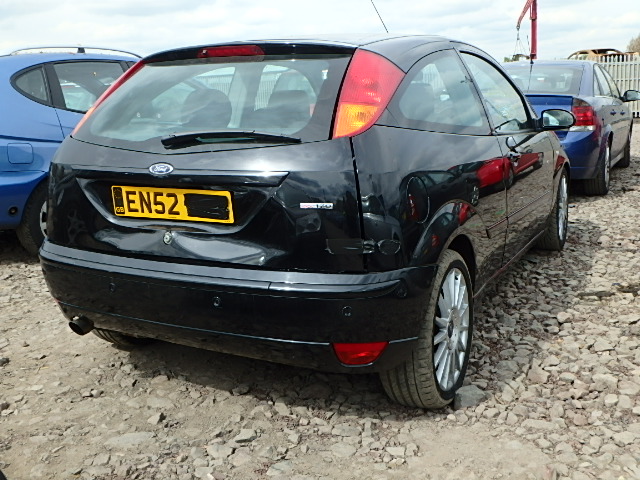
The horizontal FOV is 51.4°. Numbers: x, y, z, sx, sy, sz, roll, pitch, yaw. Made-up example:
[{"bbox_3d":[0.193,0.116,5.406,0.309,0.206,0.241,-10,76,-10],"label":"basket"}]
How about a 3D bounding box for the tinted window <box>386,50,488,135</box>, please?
[{"bbox_3d":[0.423,-0.528,2.435,0.055,0.385,0.970,-19,2,33],"label":"tinted window"}]

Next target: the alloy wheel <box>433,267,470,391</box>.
[{"bbox_3d":[0.434,0.331,2.557,0.190,0.456,0.456,5,15,28],"label":"alloy wheel"}]

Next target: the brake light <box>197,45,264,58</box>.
[{"bbox_3d":[-0.336,-0.712,2.503,0.300,0.050,0.045,5,-10,28],"label":"brake light"}]

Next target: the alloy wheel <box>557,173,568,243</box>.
[{"bbox_3d":[1.670,-0.234,4.791,0.190,0.456,0.456,5,15,28],"label":"alloy wheel"}]

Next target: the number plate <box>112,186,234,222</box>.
[{"bbox_3d":[-0.513,-0.120,2.265,0.520,0.111,0.014,5,15,28],"label":"number plate"}]

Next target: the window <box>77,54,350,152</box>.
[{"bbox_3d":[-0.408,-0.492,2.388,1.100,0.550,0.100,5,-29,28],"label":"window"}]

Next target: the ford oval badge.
[{"bbox_3d":[-0.528,-0.237,2.218,0.112,0.044,0.012,5,3,28],"label":"ford oval badge"}]

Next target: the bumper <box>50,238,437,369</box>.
[{"bbox_3d":[-0.444,0.172,2.441,1.660,0.330,0.440,5,15,28],"label":"bumper"}]

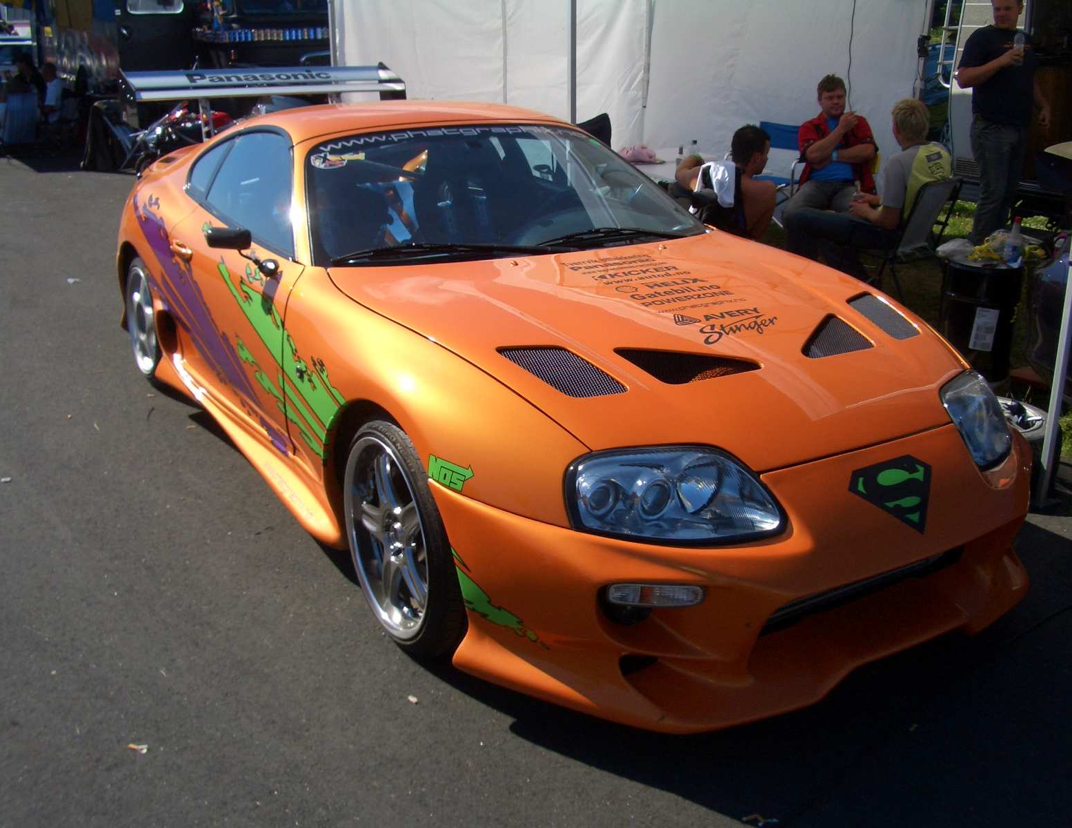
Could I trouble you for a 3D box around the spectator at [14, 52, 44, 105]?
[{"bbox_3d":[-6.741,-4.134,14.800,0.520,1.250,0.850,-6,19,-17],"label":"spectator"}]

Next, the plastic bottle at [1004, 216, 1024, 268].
[{"bbox_3d":[2.164,-0.778,5.050,0.076,0.235,0.076,0,19,0],"label":"plastic bottle"}]

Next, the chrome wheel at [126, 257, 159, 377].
[{"bbox_3d":[-1.647,-0.420,4.938,0.210,0.585,0.585,-11,21,-31],"label":"chrome wheel"}]

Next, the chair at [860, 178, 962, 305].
[{"bbox_3d":[1.836,-0.793,5.809,0.540,0.850,0.480,15,23,38],"label":"chair"}]

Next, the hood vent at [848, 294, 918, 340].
[{"bbox_3d":[0.969,-0.273,3.131,0.130,0.035,0.323,3,30,-24],"label":"hood vent"}]

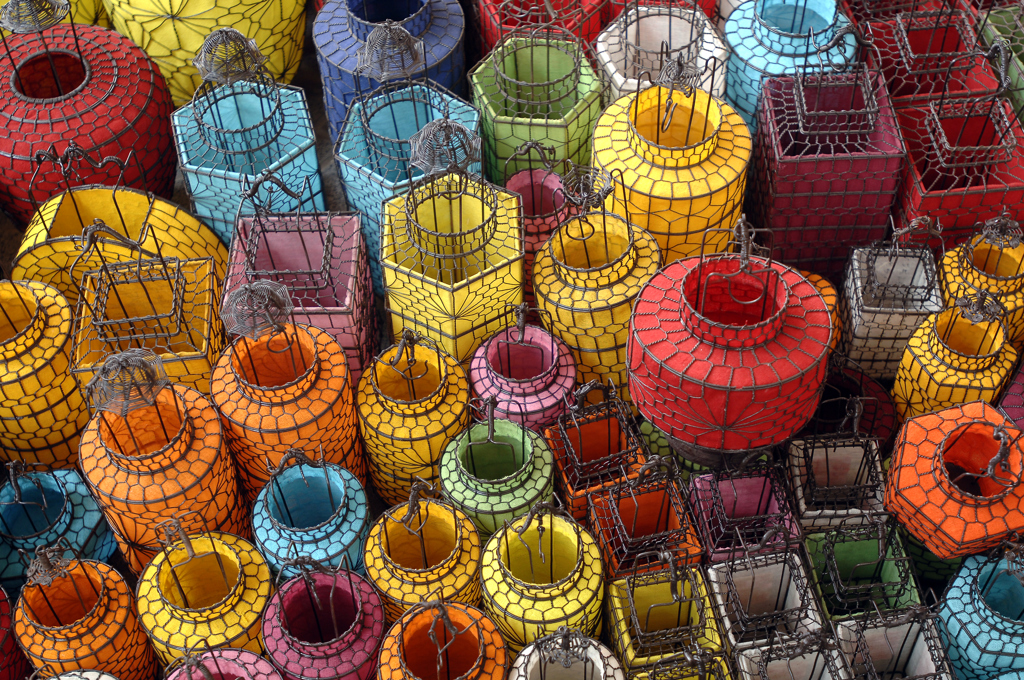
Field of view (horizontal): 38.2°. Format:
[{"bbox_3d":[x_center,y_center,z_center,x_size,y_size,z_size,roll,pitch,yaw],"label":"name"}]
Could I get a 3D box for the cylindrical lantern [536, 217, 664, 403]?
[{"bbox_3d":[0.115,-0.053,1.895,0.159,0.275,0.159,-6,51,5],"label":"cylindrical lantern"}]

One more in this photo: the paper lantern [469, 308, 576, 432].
[{"bbox_3d":[0.015,0.058,1.852,0.138,0.249,0.138,-1,52,0],"label":"paper lantern"}]

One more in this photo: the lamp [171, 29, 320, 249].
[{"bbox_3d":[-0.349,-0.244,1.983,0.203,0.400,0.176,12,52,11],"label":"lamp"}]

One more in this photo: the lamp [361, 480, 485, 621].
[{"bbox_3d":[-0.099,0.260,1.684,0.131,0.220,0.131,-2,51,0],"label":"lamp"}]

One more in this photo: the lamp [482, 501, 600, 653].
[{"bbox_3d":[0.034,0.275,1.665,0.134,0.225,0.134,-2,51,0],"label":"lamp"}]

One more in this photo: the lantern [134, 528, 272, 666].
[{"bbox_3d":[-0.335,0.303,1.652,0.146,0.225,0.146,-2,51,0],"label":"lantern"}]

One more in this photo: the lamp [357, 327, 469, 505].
[{"bbox_3d":[-0.116,0.097,1.812,0.143,0.270,0.143,-7,52,-4],"label":"lamp"}]

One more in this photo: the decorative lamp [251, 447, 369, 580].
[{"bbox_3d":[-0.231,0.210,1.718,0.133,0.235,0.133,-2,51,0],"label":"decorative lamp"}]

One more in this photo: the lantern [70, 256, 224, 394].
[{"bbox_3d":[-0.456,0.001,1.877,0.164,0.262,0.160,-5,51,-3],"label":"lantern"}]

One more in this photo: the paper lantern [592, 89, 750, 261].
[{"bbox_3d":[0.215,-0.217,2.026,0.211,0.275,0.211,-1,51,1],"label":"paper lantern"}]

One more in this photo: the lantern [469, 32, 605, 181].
[{"bbox_3d":[0.039,-0.271,2.070,0.195,0.309,0.168,4,52,5],"label":"lantern"}]

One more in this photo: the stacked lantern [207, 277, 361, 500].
[{"bbox_3d":[-0.271,0.075,1.778,0.172,0.357,0.172,-14,53,-9],"label":"stacked lantern"}]

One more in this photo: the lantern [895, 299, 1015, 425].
[{"bbox_3d":[0.549,0.041,1.831,0.132,0.281,0.114,4,52,5],"label":"lantern"}]

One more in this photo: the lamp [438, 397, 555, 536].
[{"bbox_3d":[-0.016,0.171,1.771,0.141,0.239,0.141,-3,52,-1],"label":"lamp"}]

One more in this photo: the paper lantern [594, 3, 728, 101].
[{"bbox_3d":[0.208,-0.326,2.117,0.188,0.295,0.163,6,52,6],"label":"paper lantern"}]

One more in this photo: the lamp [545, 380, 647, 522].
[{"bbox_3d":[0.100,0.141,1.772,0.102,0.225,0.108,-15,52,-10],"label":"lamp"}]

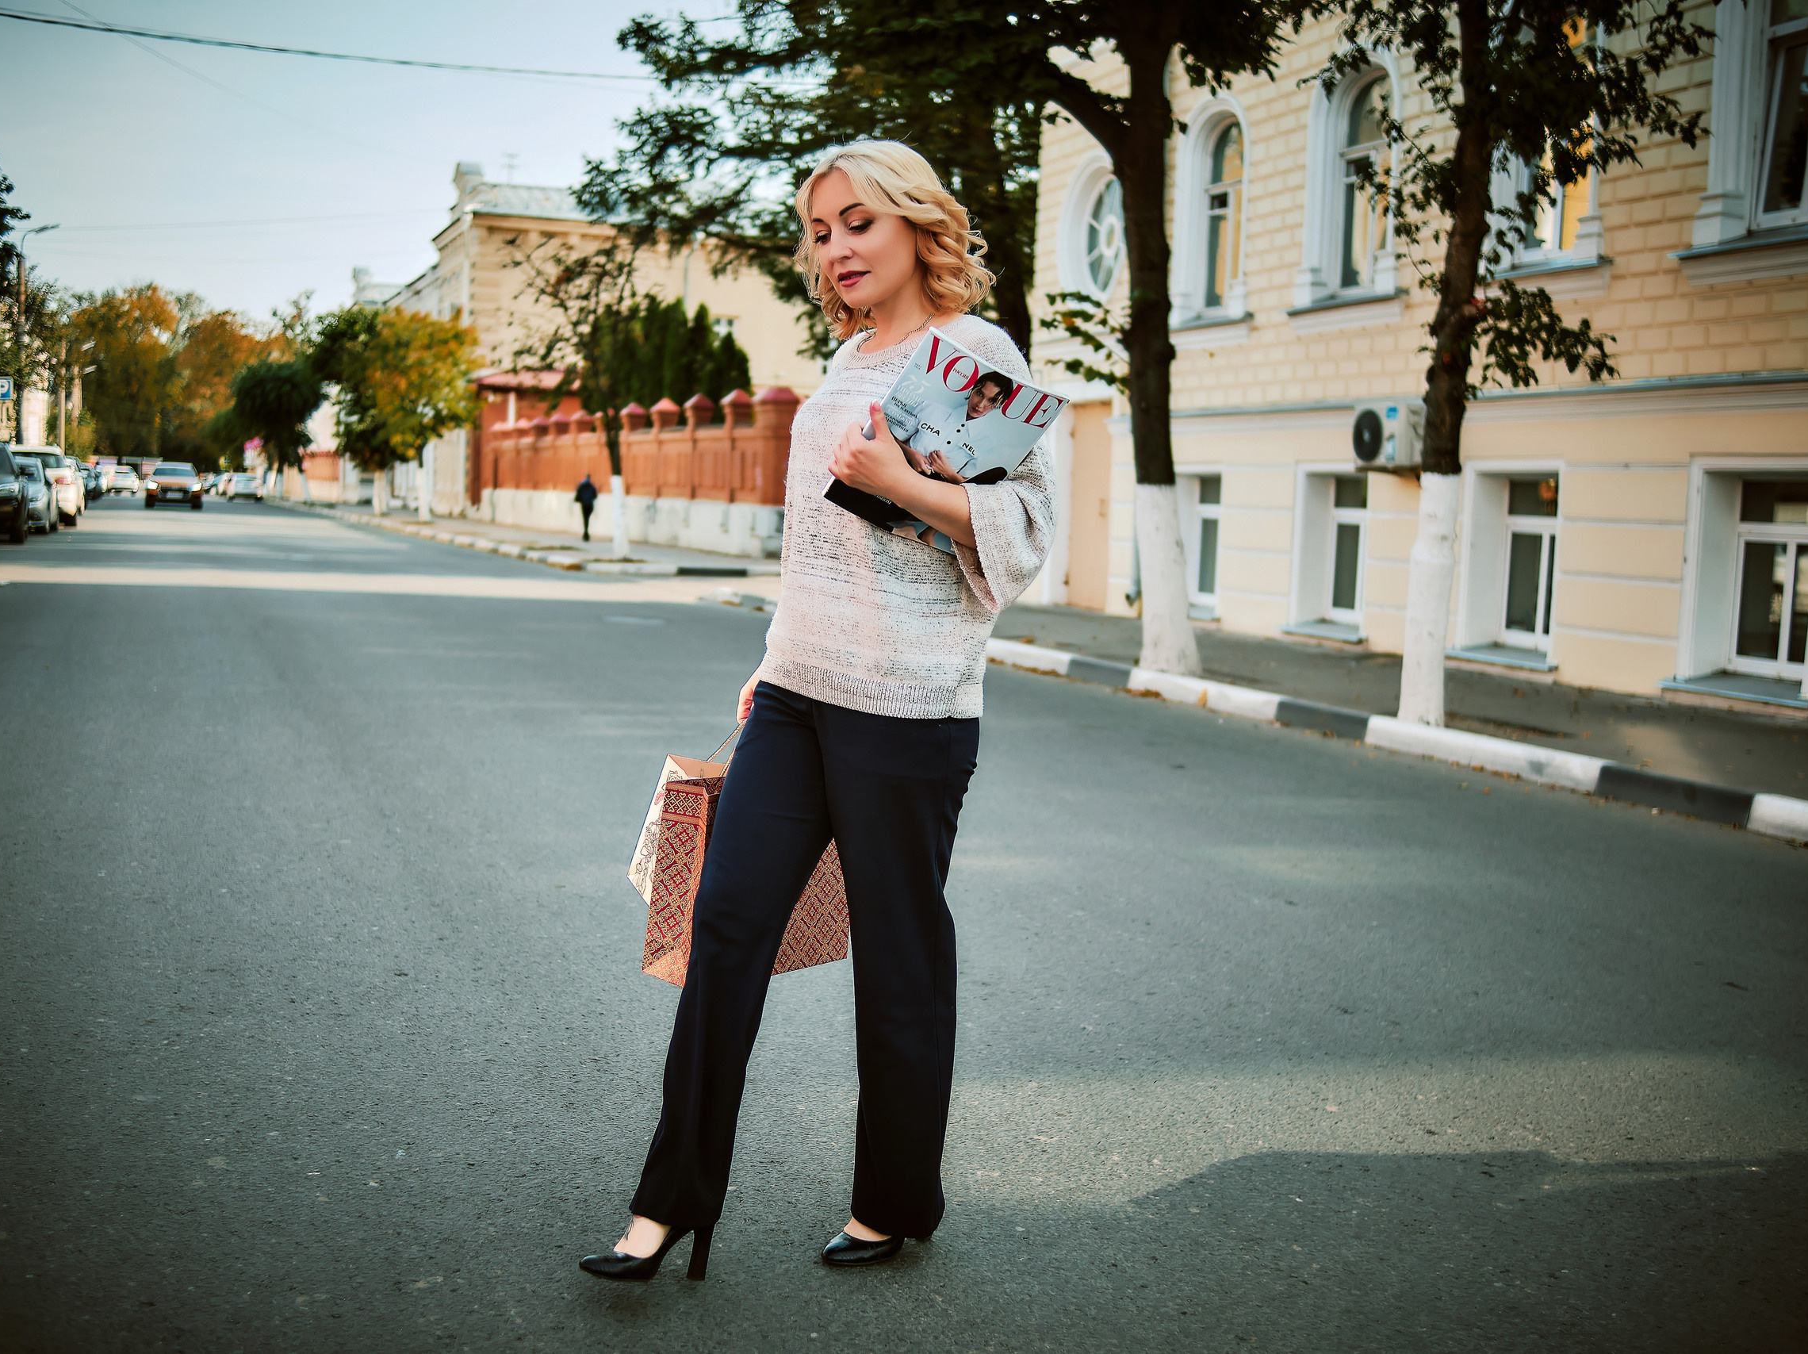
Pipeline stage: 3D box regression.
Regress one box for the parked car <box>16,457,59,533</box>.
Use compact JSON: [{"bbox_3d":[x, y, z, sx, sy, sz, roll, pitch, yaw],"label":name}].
[{"bbox_3d":[-16.670,-3.443,36.606,1.760,1.440,4.400,1,5,-21],"label":"parked car"}]

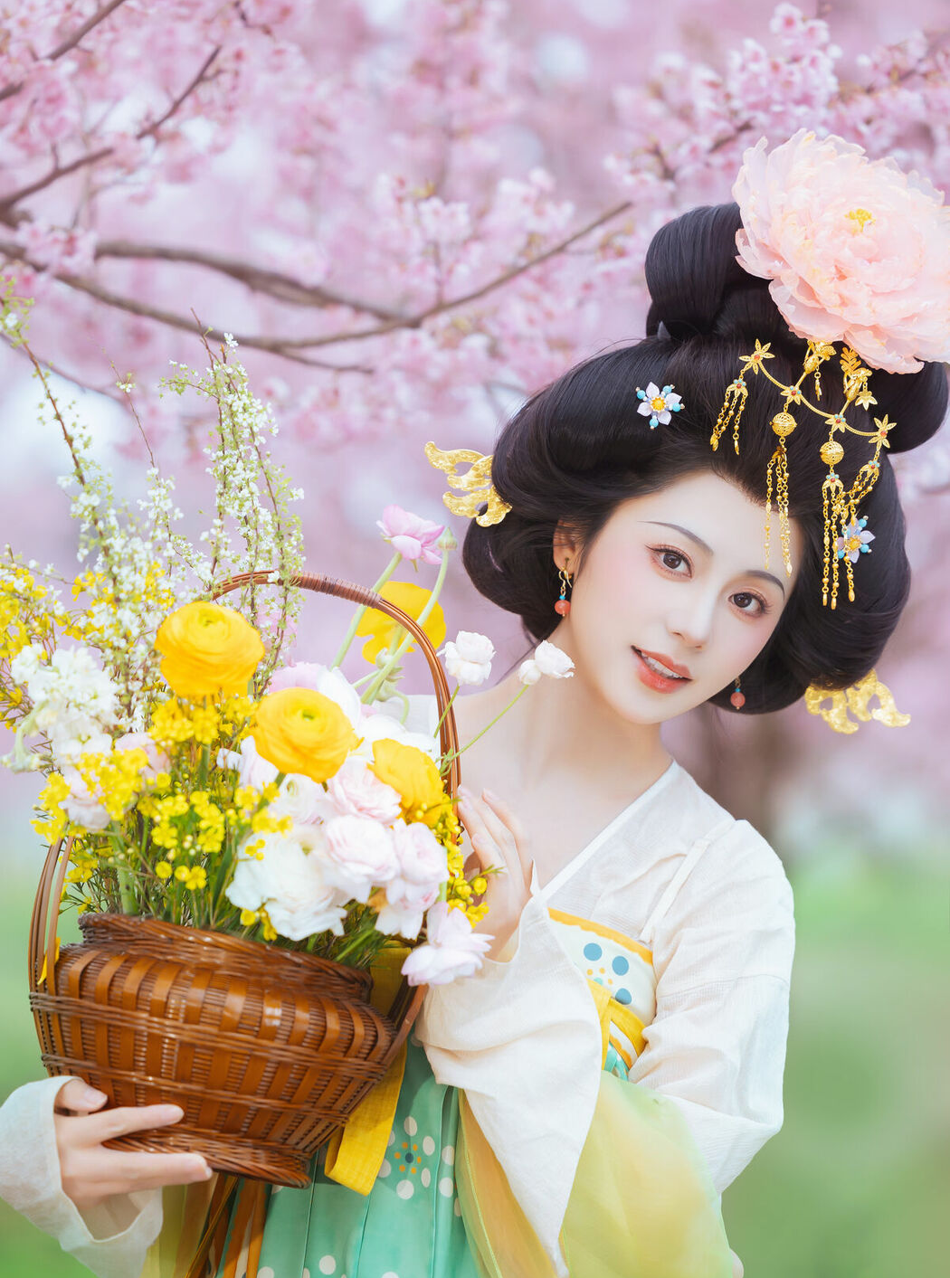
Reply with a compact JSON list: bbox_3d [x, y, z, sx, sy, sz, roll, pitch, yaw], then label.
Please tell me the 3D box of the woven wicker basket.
[{"bbox_3d":[-0.153,0.153,3.800,0.253,0.393,0.235,10,3,-8],"label":"woven wicker basket"}]

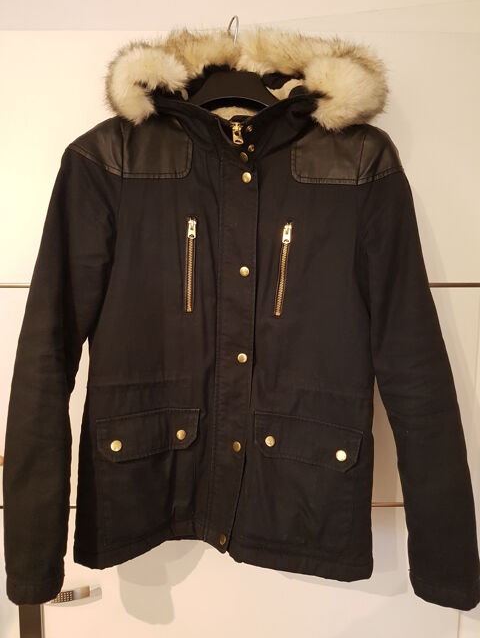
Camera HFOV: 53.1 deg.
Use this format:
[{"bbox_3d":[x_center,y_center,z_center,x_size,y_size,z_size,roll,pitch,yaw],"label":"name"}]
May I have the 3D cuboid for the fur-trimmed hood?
[{"bbox_3d":[0.009,-0.341,0.693,0.390,0.160,0.150,0,6,0],"label":"fur-trimmed hood"}]

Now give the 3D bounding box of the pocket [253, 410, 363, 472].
[{"bbox_3d":[0.099,0.180,0.713,0.162,0.067,0.022,7,8,16],"label":"pocket"}]

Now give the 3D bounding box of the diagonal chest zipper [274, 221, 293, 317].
[{"bbox_3d":[0.064,-0.072,0.696,0.015,0.140,0.010,6,6,-1],"label":"diagonal chest zipper"}]

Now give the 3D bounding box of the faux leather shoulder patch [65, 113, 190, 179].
[{"bbox_3d":[-0.161,-0.255,0.702,0.178,0.094,0.070,0,6,0],"label":"faux leather shoulder patch"}]

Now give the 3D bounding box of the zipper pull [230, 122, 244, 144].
[{"bbox_3d":[-0.004,-0.262,0.676,0.015,0.031,0.010,-8,6,1],"label":"zipper pull"}]

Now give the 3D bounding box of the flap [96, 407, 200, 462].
[{"bbox_3d":[-0.136,0.170,0.712,0.155,0.065,0.022,-5,7,-17],"label":"flap"}]

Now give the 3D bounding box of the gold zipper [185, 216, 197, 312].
[{"bbox_3d":[-0.072,-0.079,0.696,0.015,0.140,0.010,2,6,0],"label":"gold zipper"}]

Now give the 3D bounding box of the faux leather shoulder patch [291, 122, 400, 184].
[{"bbox_3d":[0.157,-0.245,0.703,0.163,0.092,0.070,0,6,0],"label":"faux leather shoulder patch"}]

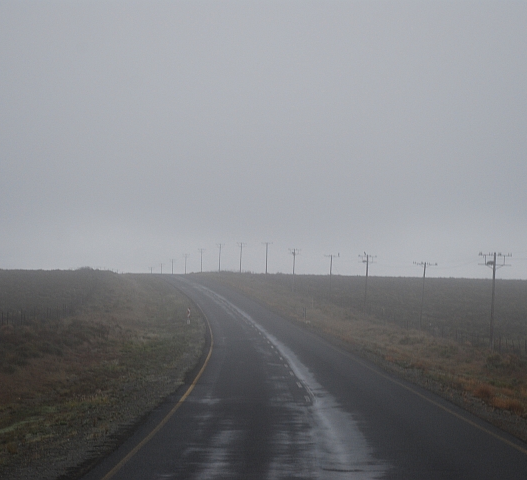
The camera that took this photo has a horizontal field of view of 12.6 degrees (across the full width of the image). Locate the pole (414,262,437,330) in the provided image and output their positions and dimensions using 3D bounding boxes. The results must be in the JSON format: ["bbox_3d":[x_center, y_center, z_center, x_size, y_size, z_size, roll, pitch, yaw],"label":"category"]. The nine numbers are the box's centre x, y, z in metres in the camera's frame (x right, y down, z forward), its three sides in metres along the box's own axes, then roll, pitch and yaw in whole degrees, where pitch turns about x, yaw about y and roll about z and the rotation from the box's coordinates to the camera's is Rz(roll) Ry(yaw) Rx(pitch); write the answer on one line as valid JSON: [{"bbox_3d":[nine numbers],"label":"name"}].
[{"bbox_3d":[15.928,5.572,236.000,2.400,6.900,0.280,3,-1,-1],"label":"pole"}]

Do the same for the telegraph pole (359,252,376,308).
[{"bbox_3d":[13.062,5.395,302.000,2.320,7.260,0.300,2,-1,-2],"label":"telegraph pole"}]

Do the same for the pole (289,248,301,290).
[{"bbox_3d":[5.700,5.608,440.000,2.300,7.910,0.300,2,-1,-3],"label":"pole"}]

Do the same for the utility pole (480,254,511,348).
[{"bbox_3d":[16.376,4.334,170.000,2.360,6.890,0.300,2,-1,-1],"label":"utility pole"}]

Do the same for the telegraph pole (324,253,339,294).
[{"bbox_3d":[10.628,5.509,374.000,2.380,6.800,0.280,2,-1,-3],"label":"telegraph pole"}]

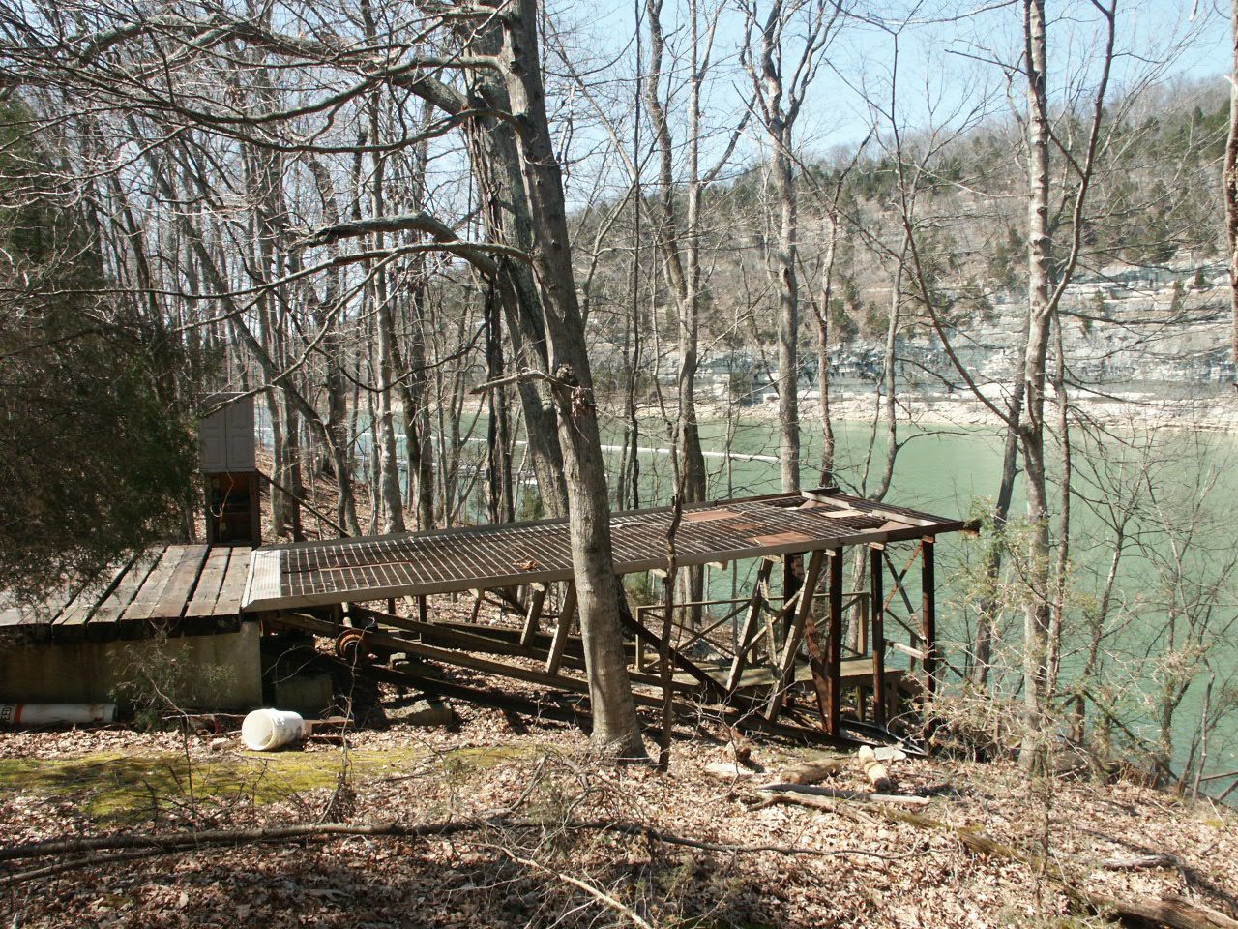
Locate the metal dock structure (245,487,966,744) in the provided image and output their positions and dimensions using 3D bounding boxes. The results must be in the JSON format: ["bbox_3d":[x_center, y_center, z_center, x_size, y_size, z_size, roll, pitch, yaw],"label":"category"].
[{"bbox_3d":[-0.091,1.948,11.733,7.700,2.500,3.100,-4,7,-20],"label":"metal dock structure"}]

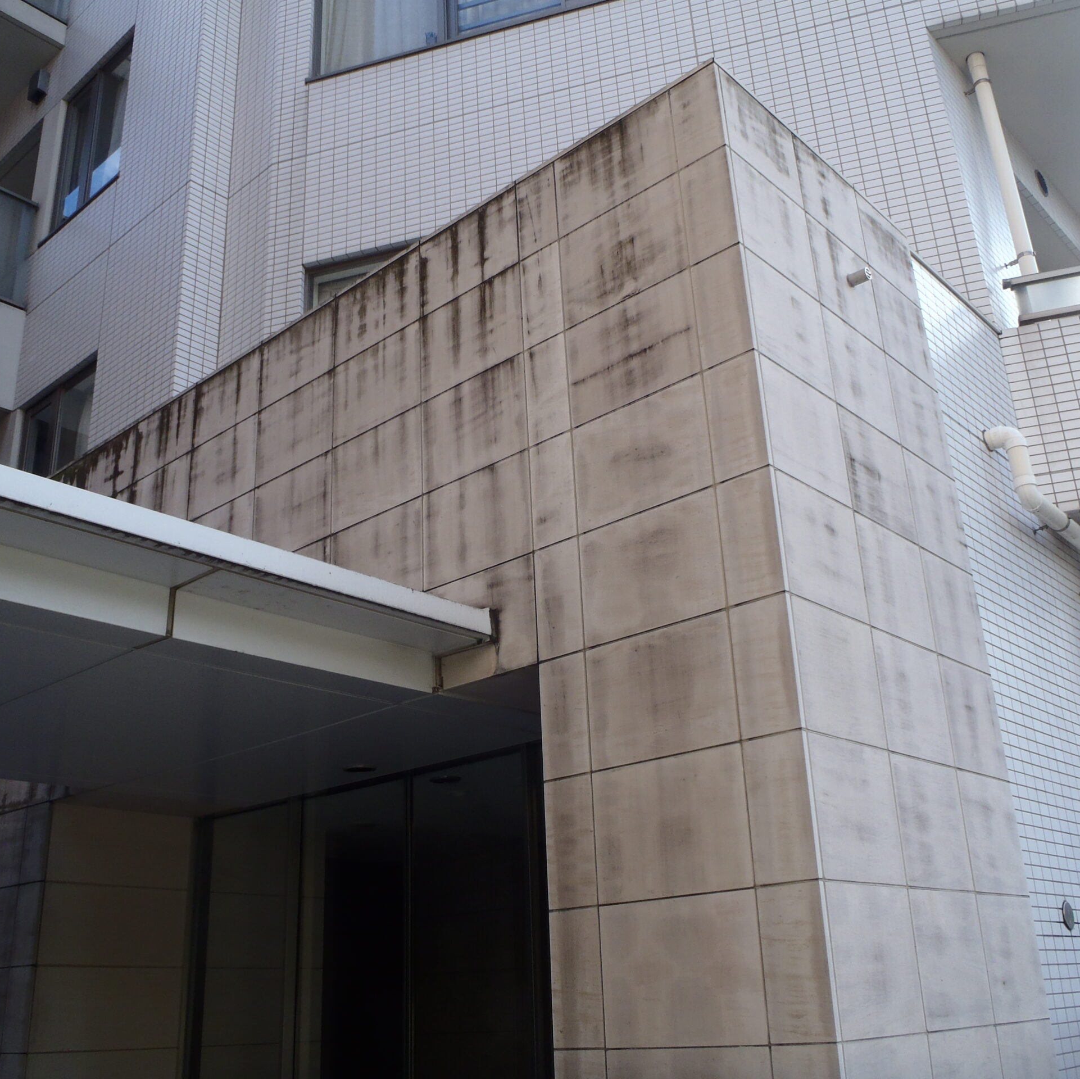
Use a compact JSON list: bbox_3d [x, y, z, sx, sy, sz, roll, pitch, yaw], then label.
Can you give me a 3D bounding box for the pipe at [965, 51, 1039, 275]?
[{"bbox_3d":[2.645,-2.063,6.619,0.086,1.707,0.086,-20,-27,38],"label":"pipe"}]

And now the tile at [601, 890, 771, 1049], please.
[{"bbox_3d":[0.412,1.262,3.405,0.569,0.404,0.025,-20,-27,38],"label":"tile"}]

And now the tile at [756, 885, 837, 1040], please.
[{"bbox_3d":[0.700,1.146,3.161,0.198,0.403,0.030,-20,-27,38],"label":"tile"}]

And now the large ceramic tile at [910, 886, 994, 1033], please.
[{"bbox_3d":[1.282,1.310,3.643,0.025,0.403,0.496,-20,-27,38],"label":"large ceramic tile"}]

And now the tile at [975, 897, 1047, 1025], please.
[{"bbox_3d":[1.601,1.425,3.970,0.030,0.403,0.473,-20,-27,38],"label":"tile"}]

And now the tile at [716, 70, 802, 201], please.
[{"bbox_3d":[0.836,-1.494,4.367,0.020,0.372,0.499,-20,-28,38],"label":"tile"}]

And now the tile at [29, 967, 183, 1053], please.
[{"bbox_3d":[-2.278,2.472,6.139,0.030,0.407,0.839,-20,-27,38],"label":"tile"}]

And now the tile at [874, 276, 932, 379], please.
[{"bbox_3d":[1.483,-0.853,4.794,0.030,0.398,0.474,-20,-27,38],"label":"tile"}]

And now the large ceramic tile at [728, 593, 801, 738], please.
[{"bbox_3d":[0.653,0.371,3.372,0.198,0.399,0.022,-20,-27,38],"label":"large ceramic tile"}]

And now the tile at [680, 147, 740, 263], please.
[{"bbox_3d":[0.586,-1.136,3.962,0.198,0.399,0.022,-20,-27,38],"label":"tile"}]

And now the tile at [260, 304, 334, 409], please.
[{"bbox_3d":[-1.174,-0.891,5.666,0.582,0.372,0.020,-20,-27,38],"label":"tile"}]

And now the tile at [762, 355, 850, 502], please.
[{"bbox_3d":[0.862,-0.338,3.812,0.030,0.398,0.488,-20,-27,38],"label":"tile"}]

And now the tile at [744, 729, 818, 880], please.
[{"bbox_3d":[0.687,0.765,3.314,0.197,0.408,0.025,-20,-27,38],"label":"tile"}]

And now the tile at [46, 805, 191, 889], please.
[{"bbox_3d":[-2.320,1.705,6.432,0.030,0.401,0.840,-20,-27,38],"label":"tile"}]

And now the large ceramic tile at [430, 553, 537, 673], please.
[{"bbox_3d":[-0.216,0.310,4.234,0.563,0.398,0.030,-20,-27,38],"label":"large ceramic tile"}]

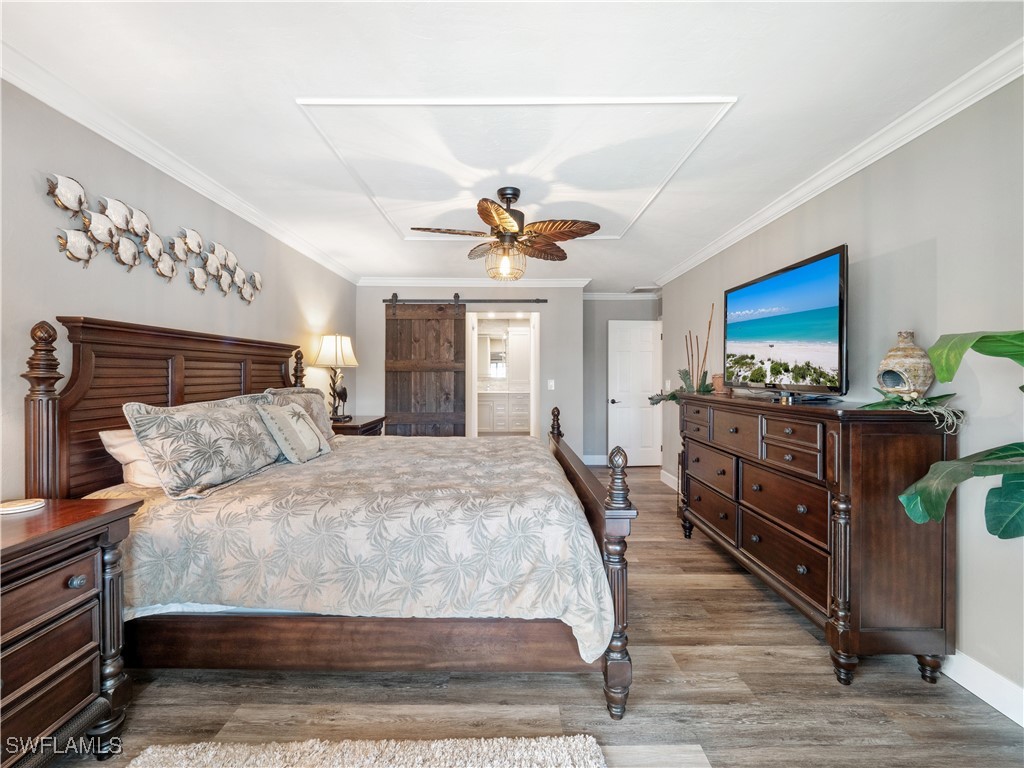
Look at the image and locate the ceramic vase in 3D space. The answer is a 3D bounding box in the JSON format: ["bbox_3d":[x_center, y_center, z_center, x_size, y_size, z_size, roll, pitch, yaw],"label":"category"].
[{"bbox_3d":[1.725,-0.072,1.810,0.190,0.310,0.190,0,1,-16],"label":"ceramic vase"}]

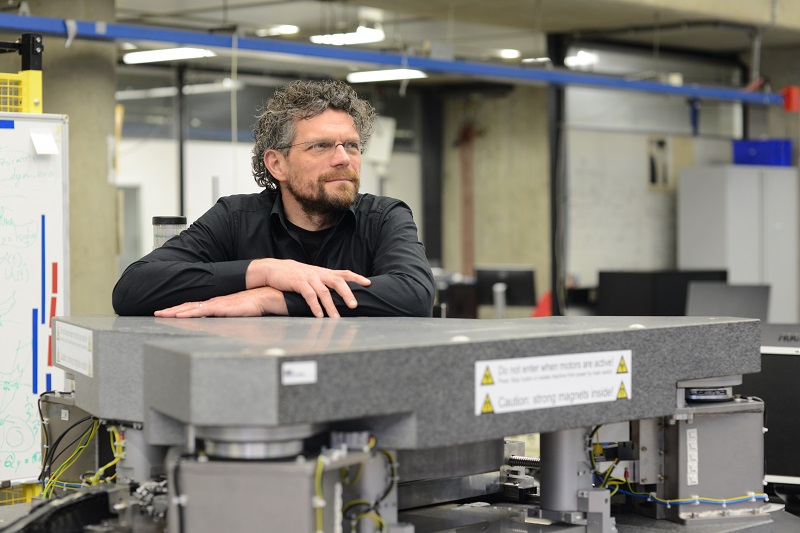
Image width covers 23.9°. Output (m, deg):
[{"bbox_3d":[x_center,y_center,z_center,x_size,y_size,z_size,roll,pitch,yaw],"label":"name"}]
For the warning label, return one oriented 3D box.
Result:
[{"bbox_3d":[0.256,0.186,3.066,0.003,0.084,0.422,1,2,41],"label":"warning label"}]

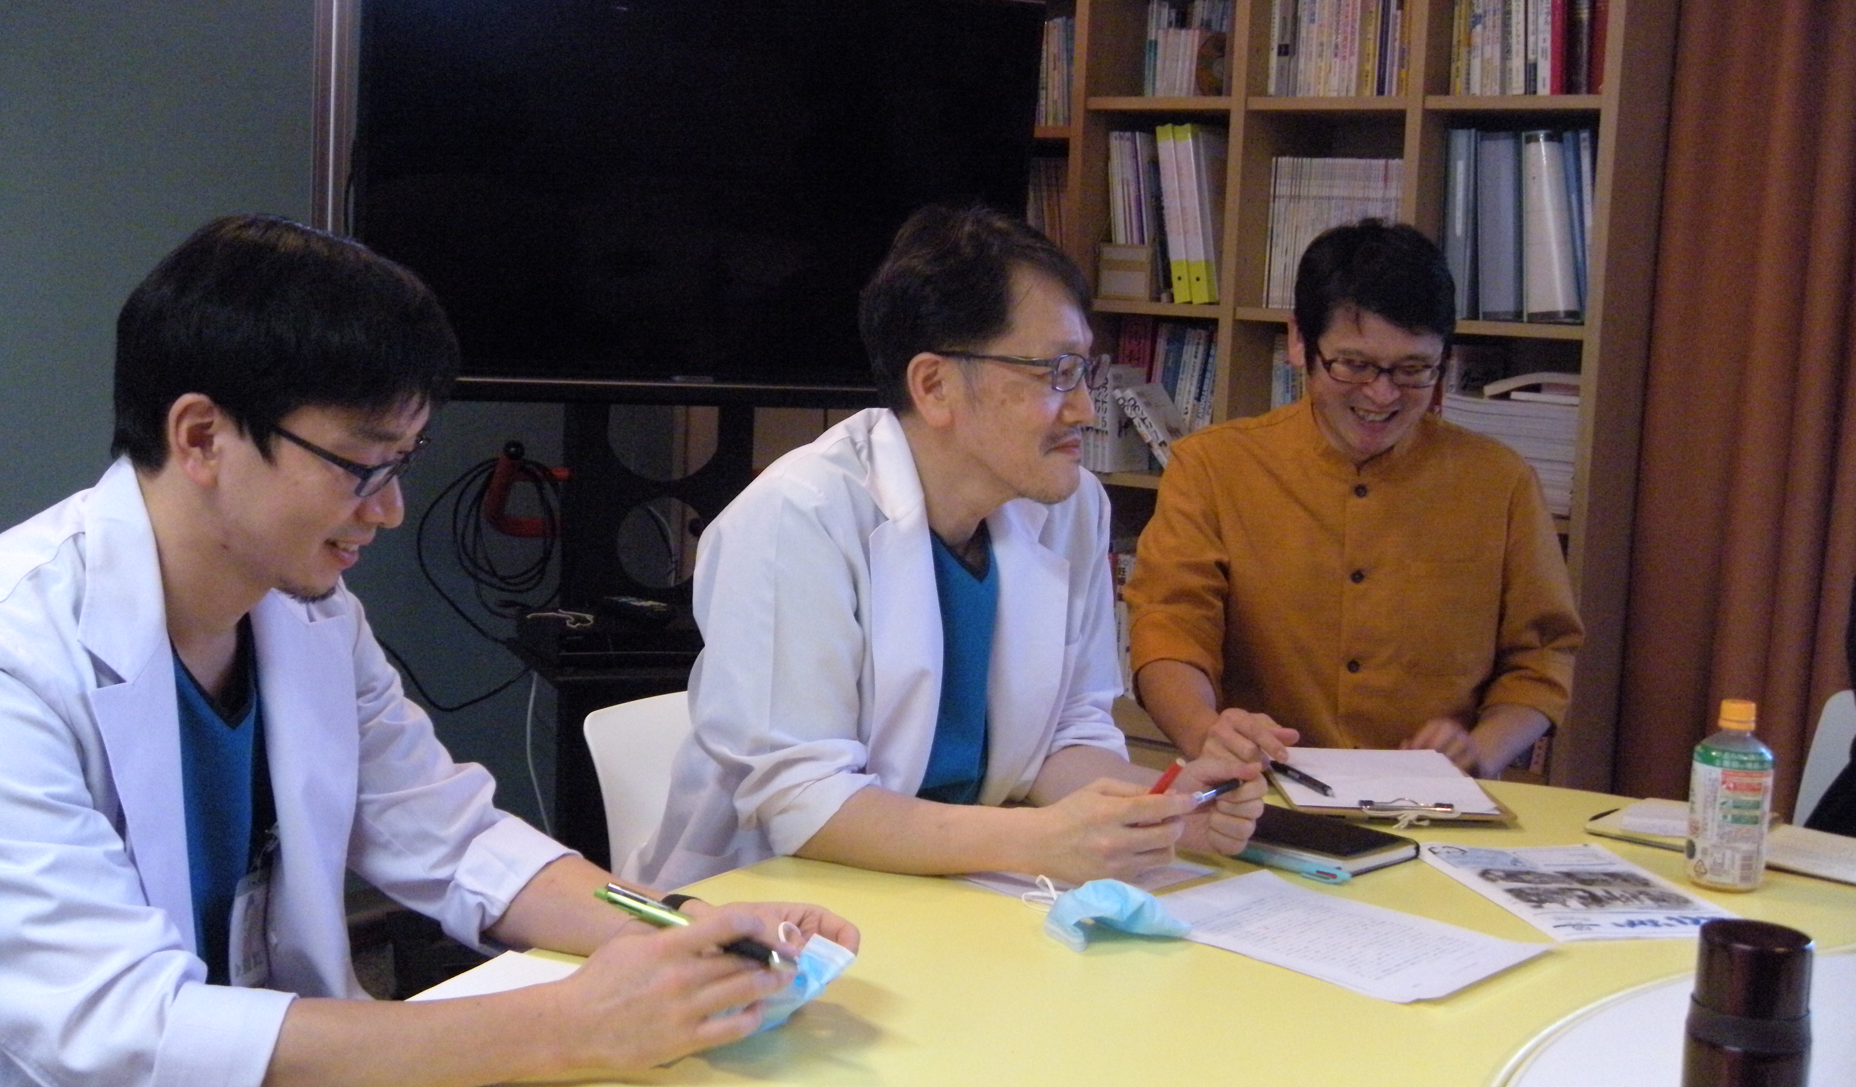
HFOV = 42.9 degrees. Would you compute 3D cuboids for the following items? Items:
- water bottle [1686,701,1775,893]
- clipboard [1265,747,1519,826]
[{"bbox_3d":[0.730,0.228,2.133,0.070,0.164,0.070,3,7,0],"label":"water bottle"},{"bbox_3d":[0.471,0.243,2.466,0.230,0.022,0.320,3,7,0],"label":"clipboard"}]

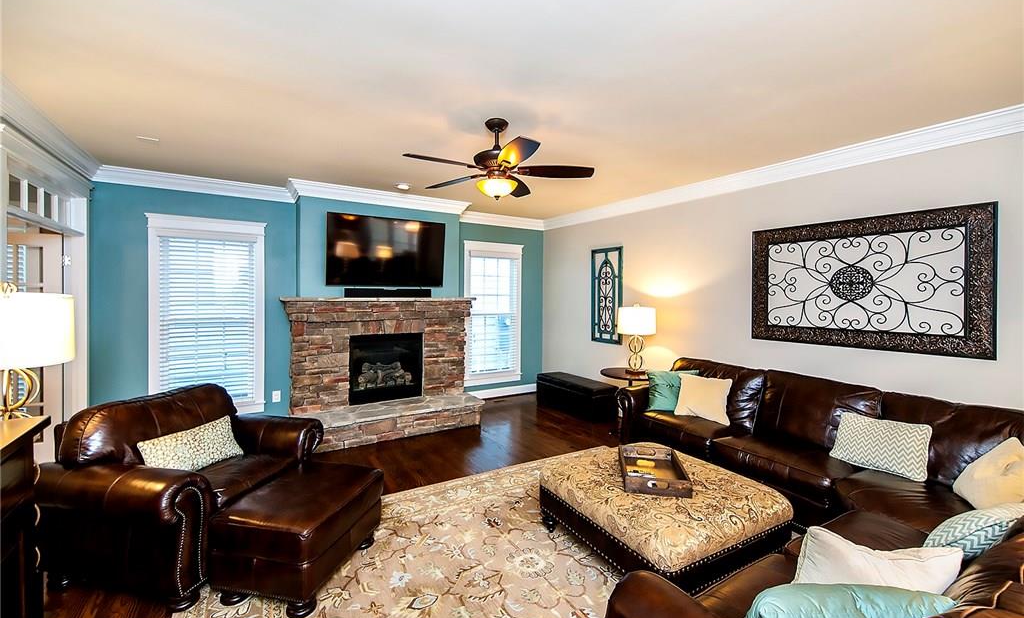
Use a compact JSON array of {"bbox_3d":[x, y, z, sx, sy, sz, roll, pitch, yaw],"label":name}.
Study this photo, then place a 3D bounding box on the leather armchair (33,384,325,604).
[{"bbox_3d":[-1.922,0.996,2.605,0.975,0.920,1.201,1,2,12],"label":"leather armchair"}]

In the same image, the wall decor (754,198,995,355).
[{"bbox_3d":[2.669,-0.199,3.254,0.058,0.997,1.501,-1,2,-33],"label":"wall decor"}]

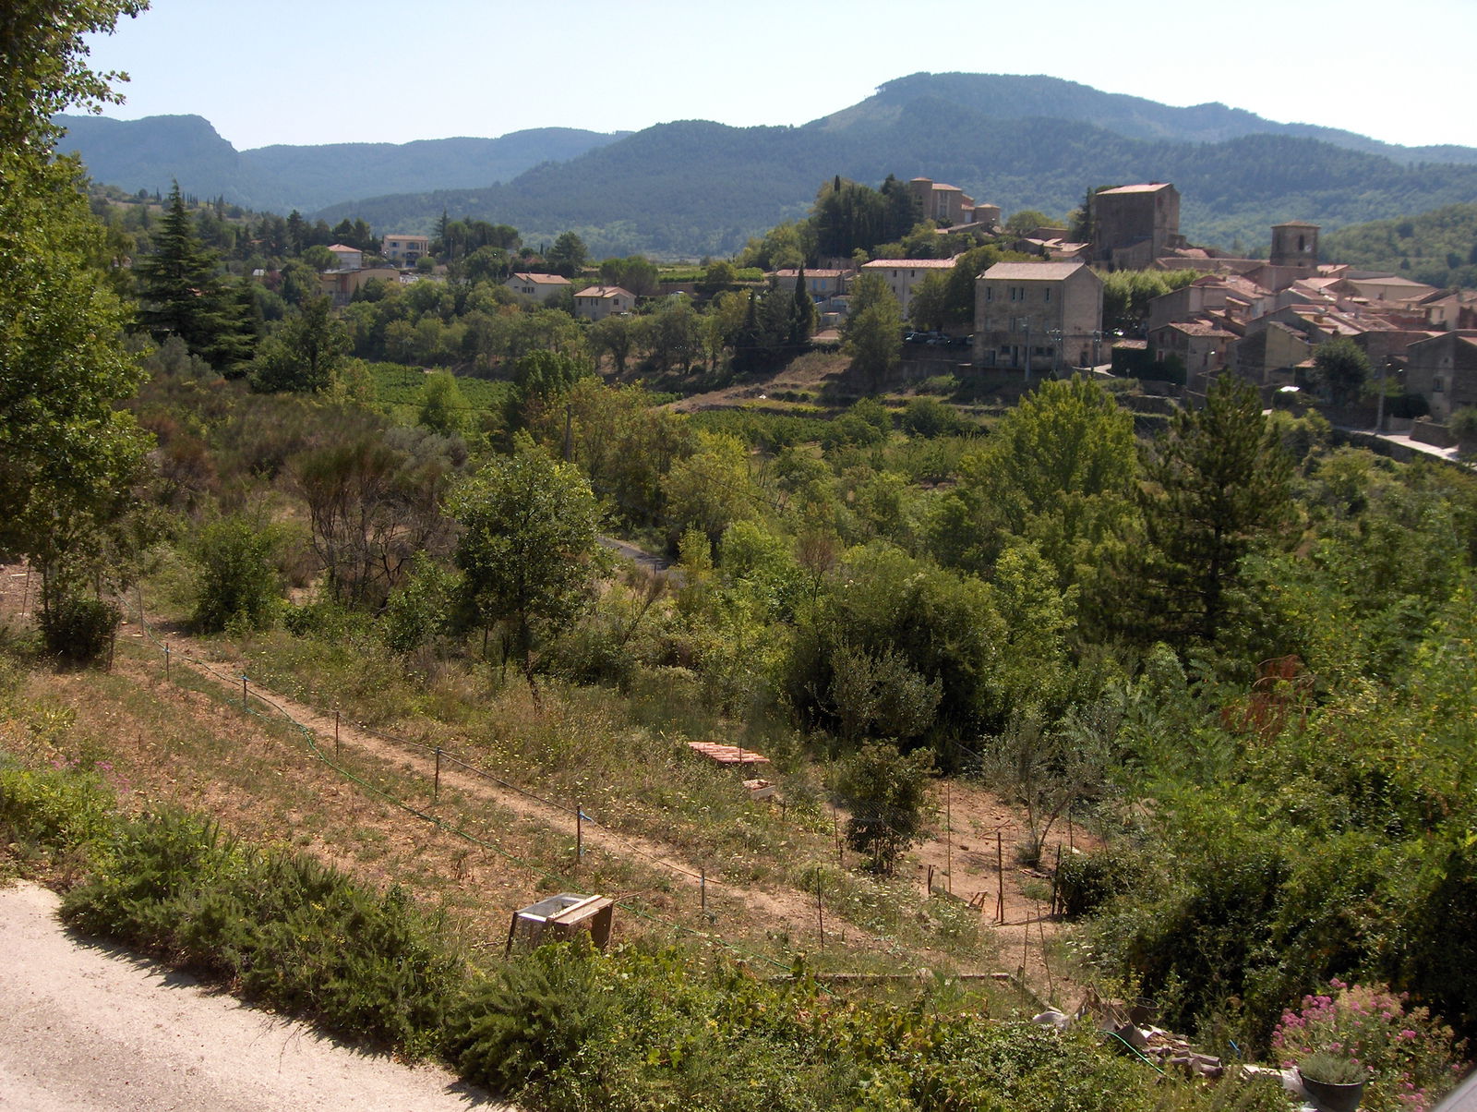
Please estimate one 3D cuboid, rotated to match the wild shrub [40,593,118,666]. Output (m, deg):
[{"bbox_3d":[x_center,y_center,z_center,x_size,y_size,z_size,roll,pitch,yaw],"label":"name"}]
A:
[{"bbox_3d":[-12.666,1.441,32.000,1.550,1.400,1.500,0,10,0],"label":"wild shrub"}]

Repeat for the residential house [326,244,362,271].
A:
[{"bbox_3d":[-103.184,-77.754,435.000,10.200,7.400,9.000,-2,10,-8],"label":"residential house"}]

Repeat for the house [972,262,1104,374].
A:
[{"bbox_3d":[40.130,-31.950,222.000,12.110,13.730,14.080,6,9,31],"label":"house"}]

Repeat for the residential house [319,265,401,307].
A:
[{"bbox_3d":[-94.100,-66.920,415.000,13.710,9.170,14.200,8,11,42],"label":"residential house"}]

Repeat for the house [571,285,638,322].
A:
[{"bbox_3d":[-27.597,-51.987,345.000,10.000,7.600,10.000,8,13,38],"label":"house"}]

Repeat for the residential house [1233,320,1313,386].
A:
[{"bbox_3d":[67.040,-25.360,209.000,6.600,7.850,6.030,-2,9,-21],"label":"residential house"}]

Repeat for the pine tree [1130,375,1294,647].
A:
[{"bbox_3d":[14.215,-1.143,50.000,4.900,8.600,4.900,0,10,0],"label":"pine tree"}]

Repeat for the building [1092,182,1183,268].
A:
[{"bbox_3d":[63.777,-52.508,265.000,10.800,14.000,9.000,8,13,40],"label":"building"}]

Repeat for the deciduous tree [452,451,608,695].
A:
[{"bbox_3d":[-4.045,0.355,32.000,3.000,5.000,3.000,0,10,0],"label":"deciduous tree"}]

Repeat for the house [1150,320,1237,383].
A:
[{"bbox_3d":[58.680,-26.240,215.000,7.590,8.050,7.300,-3,9,-25],"label":"house"}]

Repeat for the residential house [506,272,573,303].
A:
[{"bbox_3d":[-46.140,-61.820,385.000,11.990,6.470,10.290,-5,10,-38],"label":"residential house"}]

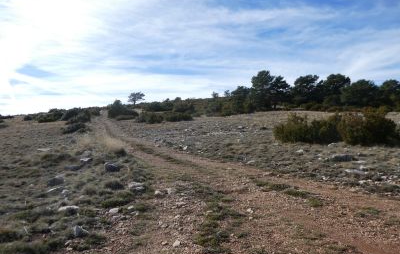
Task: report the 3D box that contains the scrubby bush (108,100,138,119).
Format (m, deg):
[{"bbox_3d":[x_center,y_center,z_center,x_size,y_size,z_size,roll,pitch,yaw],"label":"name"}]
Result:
[{"bbox_3d":[-12.690,-2.903,46.000,4.860,3.240,4.200,0,1,0],"label":"scrubby bush"}]

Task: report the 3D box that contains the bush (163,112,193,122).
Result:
[{"bbox_3d":[-3.246,-1.515,40.000,4.240,1.410,3.200,0,1,0],"label":"bush"}]

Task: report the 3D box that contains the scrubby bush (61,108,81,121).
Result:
[{"bbox_3d":[-20.081,-1.938,43.000,3.050,2.130,3.000,0,1,0],"label":"scrubby bush"}]

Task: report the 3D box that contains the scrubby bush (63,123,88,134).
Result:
[{"bbox_3d":[-11.314,0.135,25.000,2.130,0.890,1.700,0,1,0],"label":"scrubby bush"}]

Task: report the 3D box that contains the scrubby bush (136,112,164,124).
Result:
[{"bbox_3d":[-6.556,-1.233,36.000,3.310,1.530,2.900,0,1,0],"label":"scrubby bush"}]

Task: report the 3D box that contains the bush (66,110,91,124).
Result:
[{"bbox_3d":[-16.212,-1.401,37.000,3.140,1.830,2.900,0,1,0],"label":"bush"}]

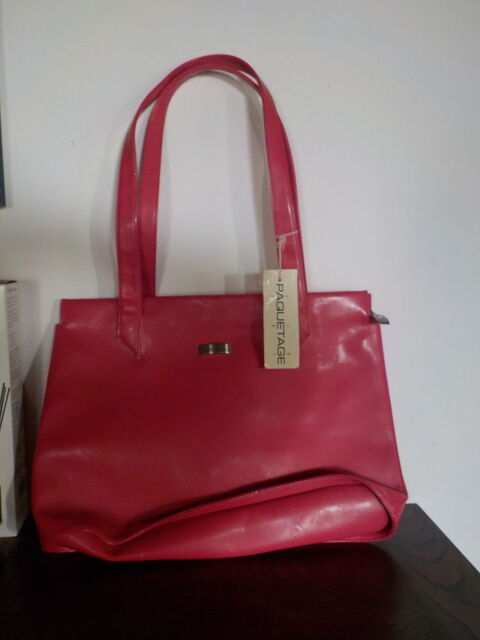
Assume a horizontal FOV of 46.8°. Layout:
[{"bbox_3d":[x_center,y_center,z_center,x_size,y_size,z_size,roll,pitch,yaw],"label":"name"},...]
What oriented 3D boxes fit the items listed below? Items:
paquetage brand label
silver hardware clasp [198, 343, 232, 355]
[{"bbox_3d":[0.044,-0.001,0.592,0.037,0.105,0.002,0,-3,-3],"label":"paquetage brand label"},{"bbox_3d":[-0.027,0.032,0.600,0.035,0.011,0.006,-1,-3,-3],"label":"silver hardware clasp"}]

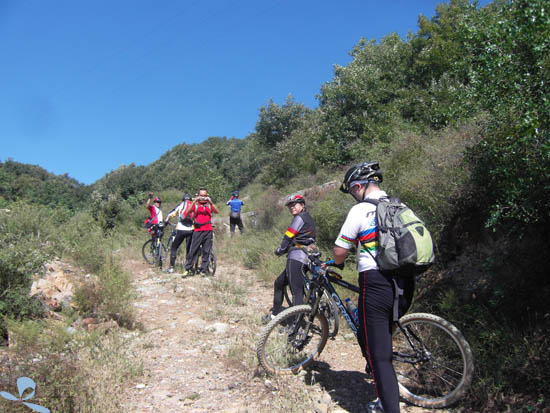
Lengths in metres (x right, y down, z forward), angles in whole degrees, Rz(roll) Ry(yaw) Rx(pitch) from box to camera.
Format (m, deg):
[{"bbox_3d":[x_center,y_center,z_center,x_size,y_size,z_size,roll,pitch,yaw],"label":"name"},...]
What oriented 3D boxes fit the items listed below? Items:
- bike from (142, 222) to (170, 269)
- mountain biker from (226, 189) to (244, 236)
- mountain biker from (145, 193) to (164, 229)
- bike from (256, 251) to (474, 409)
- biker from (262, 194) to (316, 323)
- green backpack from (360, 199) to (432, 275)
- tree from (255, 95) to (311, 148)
[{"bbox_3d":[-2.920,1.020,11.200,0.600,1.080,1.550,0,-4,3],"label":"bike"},{"bbox_3d":[-1.250,0.390,14.000,0.620,1.740,0.480,0,-4,-6],"label":"mountain biker"},{"bbox_3d":[-3.120,0.580,11.600,0.520,1.860,0.650,-4,-5,41],"label":"mountain biker"},{"bbox_3d":[0.660,0.915,3.460,1.600,1.080,0.580,0,-2,28],"label":"bike"},{"bbox_3d":[0.180,0.665,5.500,0.550,1.650,0.520,-3,-5,41],"label":"biker"},{"bbox_3d":[0.945,0.200,3.200,0.290,0.520,0.320,-12,-9,38],"label":"green backpack"},{"bbox_3d":[0.470,-5.100,28.000,3.600,3.900,3.500,0,-4,0],"label":"tree"}]

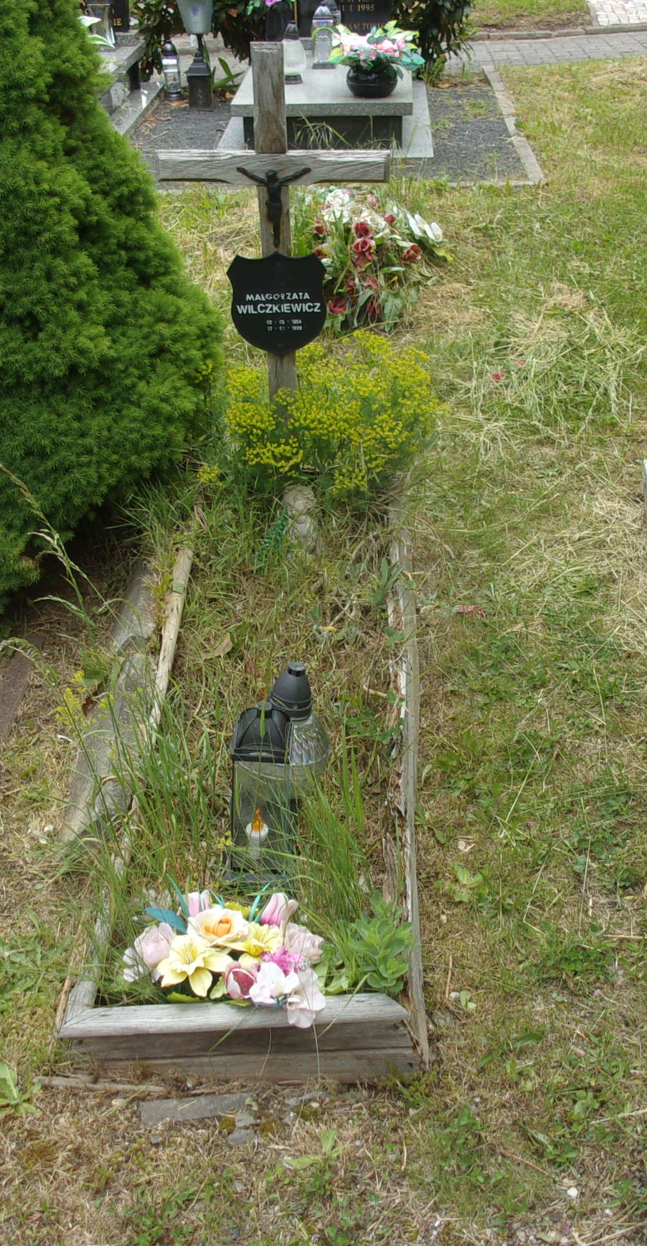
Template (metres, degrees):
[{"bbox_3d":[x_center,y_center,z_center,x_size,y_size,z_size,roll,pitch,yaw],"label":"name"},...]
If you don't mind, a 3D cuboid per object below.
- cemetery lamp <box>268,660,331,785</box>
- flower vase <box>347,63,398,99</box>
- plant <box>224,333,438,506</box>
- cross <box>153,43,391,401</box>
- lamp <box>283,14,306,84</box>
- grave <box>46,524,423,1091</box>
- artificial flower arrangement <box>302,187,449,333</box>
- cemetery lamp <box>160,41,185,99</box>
[{"bbox_3d":[-0.063,0.229,2.536,0.165,0.350,0.165,4,32,-3],"label":"cemetery lamp"},{"bbox_3d":[0.264,-2.934,7.252,0.275,0.150,0.275,0,32,0],"label":"flower vase"},{"bbox_3d":[0.020,-0.610,3.916,0.580,0.380,0.480,0,32,0],"label":"plant"},{"bbox_3d":[-0.117,-0.936,3.679,0.615,1.185,0.110,-1,32,2],"label":"cross"},{"bbox_3d":[-0.176,-3.188,7.495,0.165,0.325,0.165,0,32,0],"label":"lamp"},{"bbox_3d":[-0.100,0.139,2.922,0.555,0.155,1.980,1,32,2],"label":"grave"},{"bbox_3d":[0.190,-1.428,5.198,0.580,0.420,0.460,0,32,0],"label":"artificial flower arrangement"},{"bbox_3d":[-0.972,-3.541,8.619,0.125,0.345,0.125,0,32,0],"label":"cemetery lamp"}]

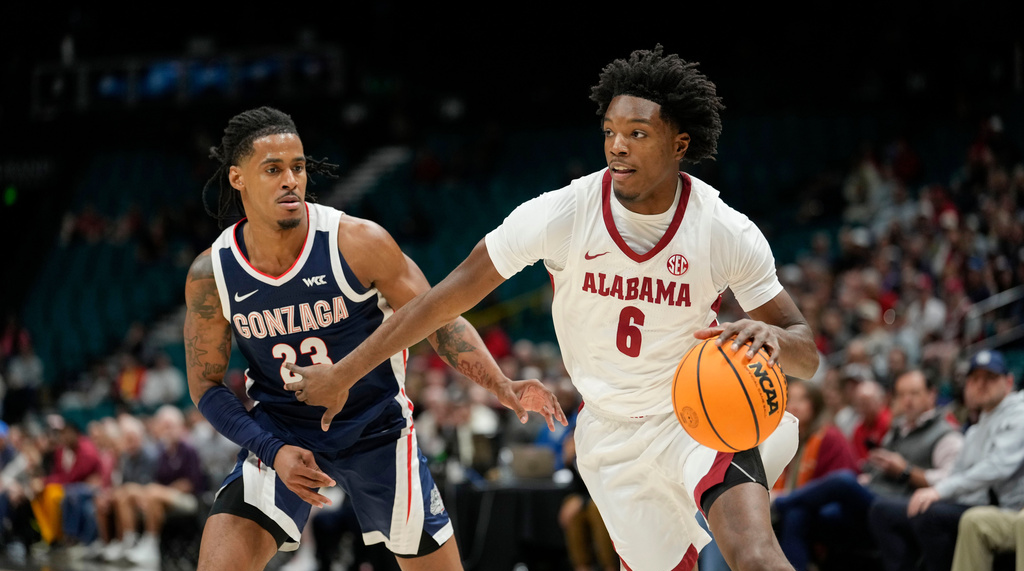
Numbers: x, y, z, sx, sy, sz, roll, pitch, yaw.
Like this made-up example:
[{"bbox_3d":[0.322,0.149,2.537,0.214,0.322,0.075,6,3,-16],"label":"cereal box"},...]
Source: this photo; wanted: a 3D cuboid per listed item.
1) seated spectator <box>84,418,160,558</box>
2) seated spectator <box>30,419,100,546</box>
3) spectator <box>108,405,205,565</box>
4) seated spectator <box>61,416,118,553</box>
[{"bbox_3d":[-3.260,1.677,20.900,0.850,1.210,0.560,3,-5,-32],"label":"seated spectator"},{"bbox_3d":[-4.031,1.809,22.600,0.900,1.200,0.600,3,-5,-33],"label":"seated spectator"},{"bbox_3d":[-2.840,1.584,20.000,0.850,1.260,0.580,3,-5,-33],"label":"spectator"},{"bbox_3d":[-3.687,1.761,21.900,0.850,1.190,0.550,3,-5,-32],"label":"seated spectator"}]

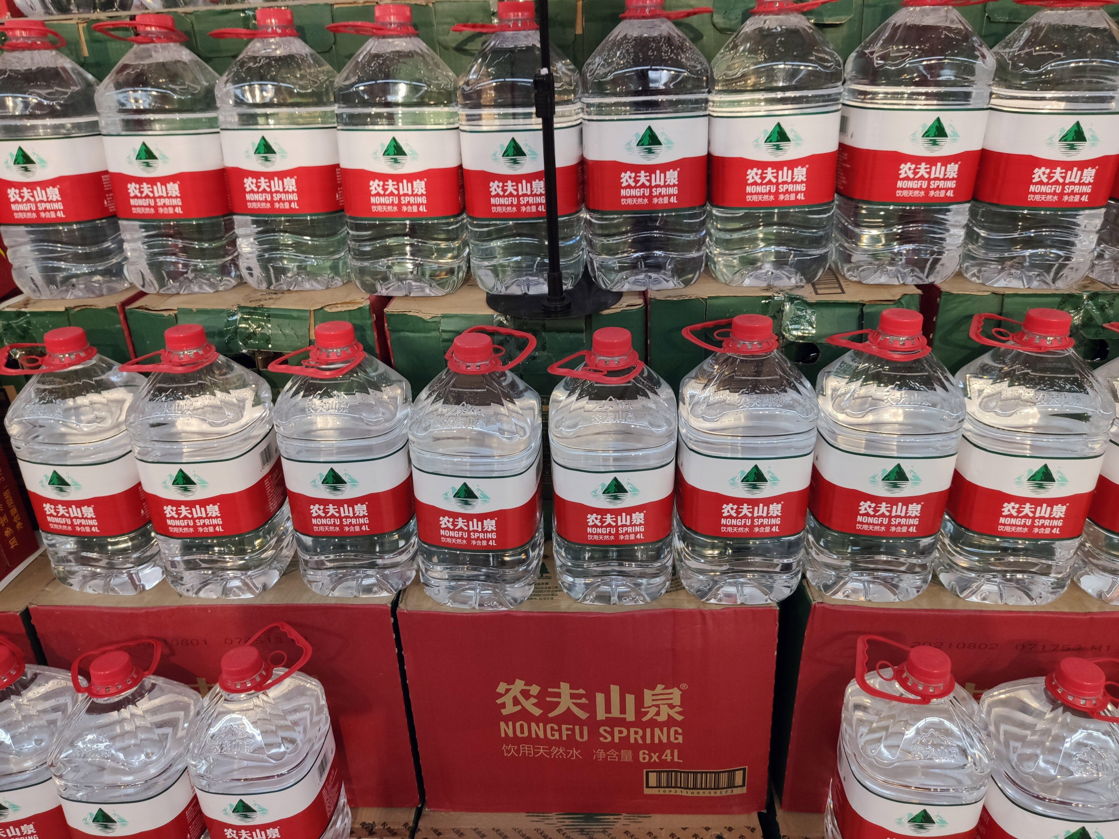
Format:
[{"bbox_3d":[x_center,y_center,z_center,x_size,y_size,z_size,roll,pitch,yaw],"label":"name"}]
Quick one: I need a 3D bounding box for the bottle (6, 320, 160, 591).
[{"bbox_3d":[-0.557,0.052,1.021,0.144,0.318,0.144,2,24,10],"label":"bottle"}]

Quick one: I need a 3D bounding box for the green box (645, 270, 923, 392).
[{"bbox_3d":[0.279,-0.078,1.237,0.304,0.321,0.440,0,23,4],"label":"green box"}]

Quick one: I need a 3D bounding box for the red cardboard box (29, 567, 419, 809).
[{"bbox_3d":[-0.408,0.310,1.208,0.443,0.324,0.300,-1,24,3],"label":"red cardboard box"}]

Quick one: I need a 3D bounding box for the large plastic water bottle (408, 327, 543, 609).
[{"bbox_3d":[-0.089,0.060,0.965,0.144,0.318,0.144,2,24,8],"label":"large plastic water bottle"}]

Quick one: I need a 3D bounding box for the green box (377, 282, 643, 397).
[{"bbox_3d":[-0.045,-0.072,1.240,0.300,0.324,0.443,-2,24,1],"label":"green box"}]

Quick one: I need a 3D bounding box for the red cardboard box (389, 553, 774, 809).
[{"bbox_3d":[0.043,0.307,1.178,0.443,0.324,0.300,-1,24,3],"label":"red cardboard box"}]

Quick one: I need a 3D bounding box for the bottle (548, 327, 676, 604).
[{"bbox_3d":[0.061,0.052,0.978,0.141,0.317,0.141,-1,23,1],"label":"bottle"}]

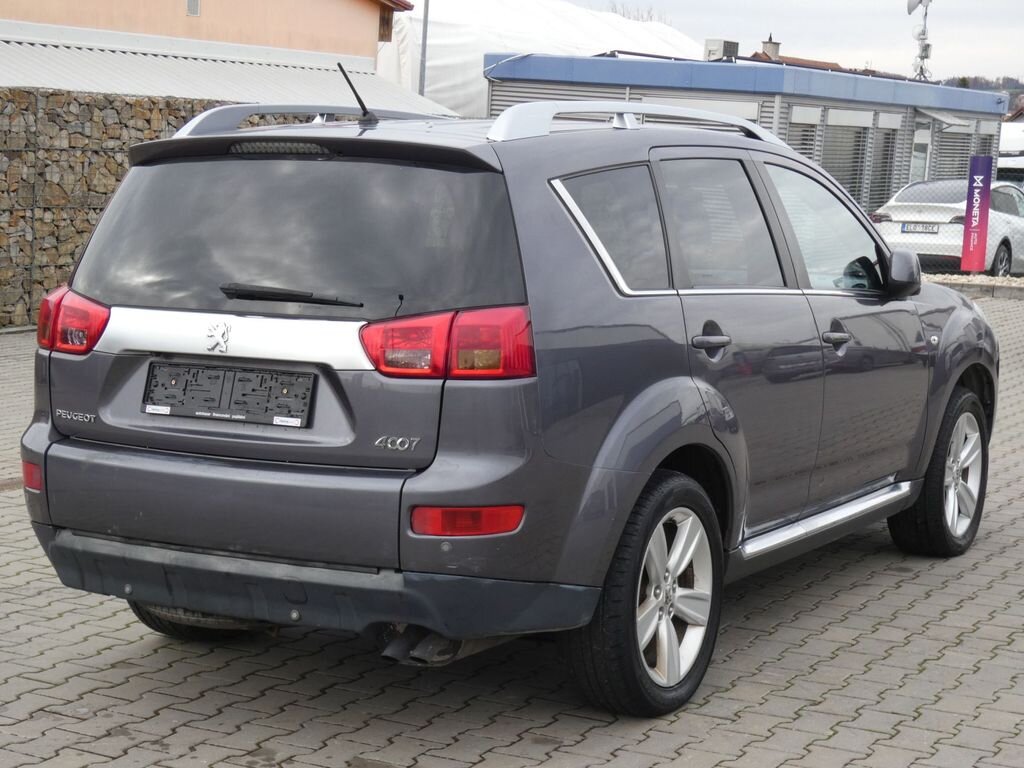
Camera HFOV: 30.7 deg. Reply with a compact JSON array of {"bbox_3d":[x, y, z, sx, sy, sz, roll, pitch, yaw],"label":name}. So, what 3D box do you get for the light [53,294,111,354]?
[{"bbox_3d":[-1.151,-0.159,5.039,0.243,0.180,0.071,6,8,40],"label":"light"}]

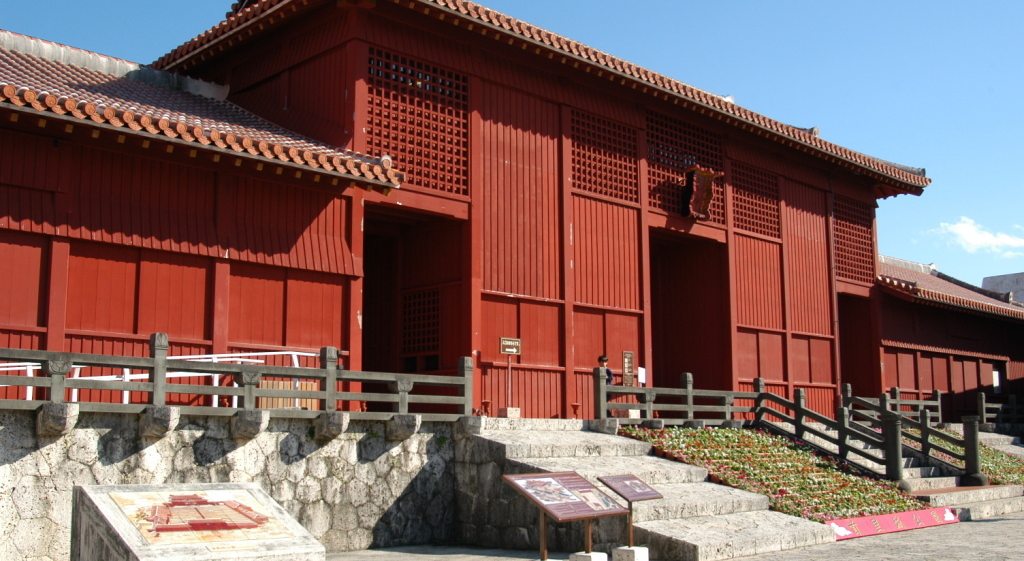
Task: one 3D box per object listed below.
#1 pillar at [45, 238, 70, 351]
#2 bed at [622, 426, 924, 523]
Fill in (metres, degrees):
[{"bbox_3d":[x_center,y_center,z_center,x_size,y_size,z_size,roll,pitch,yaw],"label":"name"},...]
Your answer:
[{"bbox_3d":[-7.442,0.760,16.613,0.291,2.860,0.291,8,-12,-44],"label":"pillar"},{"bbox_3d":[5.451,3.841,20.627,5.044,1.789,4.420,8,-12,-44],"label":"bed"}]

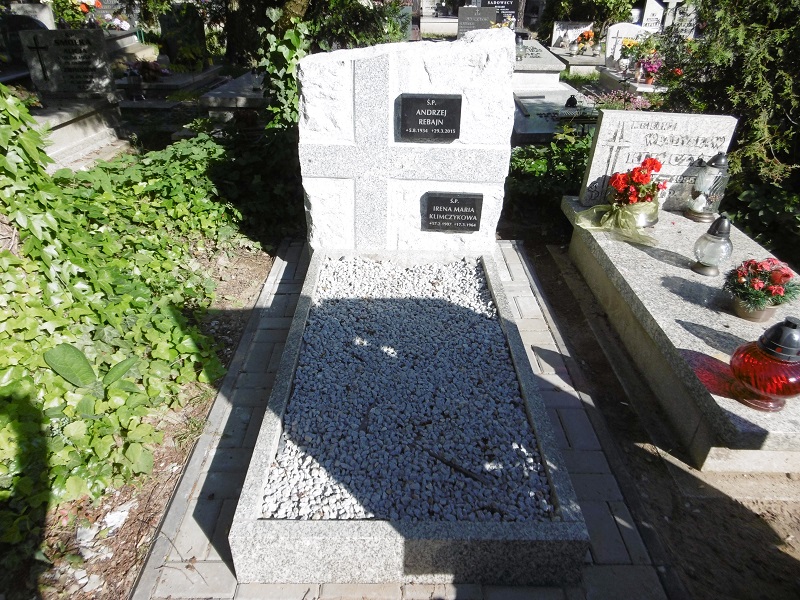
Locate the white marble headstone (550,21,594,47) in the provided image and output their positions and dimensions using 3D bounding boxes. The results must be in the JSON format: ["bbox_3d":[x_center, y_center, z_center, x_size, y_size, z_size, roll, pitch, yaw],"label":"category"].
[{"bbox_3d":[2.732,-4.204,8.770,0.620,0.380,0.090,2,31,3],"label":"white marble headstone"}]

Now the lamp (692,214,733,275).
[{"bbox_3d":[1.337,-0.236,2.354,0.145,0.250,0.145,0,31,0],"label":"lamp"}]

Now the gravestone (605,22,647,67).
[{"bbox_3d":[3.019,-3.292,7.160,0.680,0.520,0.100,3,31,4],"label":"gravestone"}]

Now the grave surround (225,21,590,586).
[{"bbox_3d":[0.028,-0.217,1.901,0.920,1.160,1.780,0,31,0],"label":"grave surround"}]

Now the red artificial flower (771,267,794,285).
[{"bbox_3d":[1.439,-0.090,2.094,0.080,0.065,0.080,11,33,17],"label":"red artificial flower"}]

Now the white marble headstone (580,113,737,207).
[{"bbox_3d":[1.352,-0.736,2.942,0.660,0.505,0.080,3,31,4],"label":"white marble headstone"}]

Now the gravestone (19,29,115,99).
[{"bbox_3d":[-2.882,-2.066,4.857,0.690,0.570,0.100,-2,31,-4],"label":"gravestone"}]

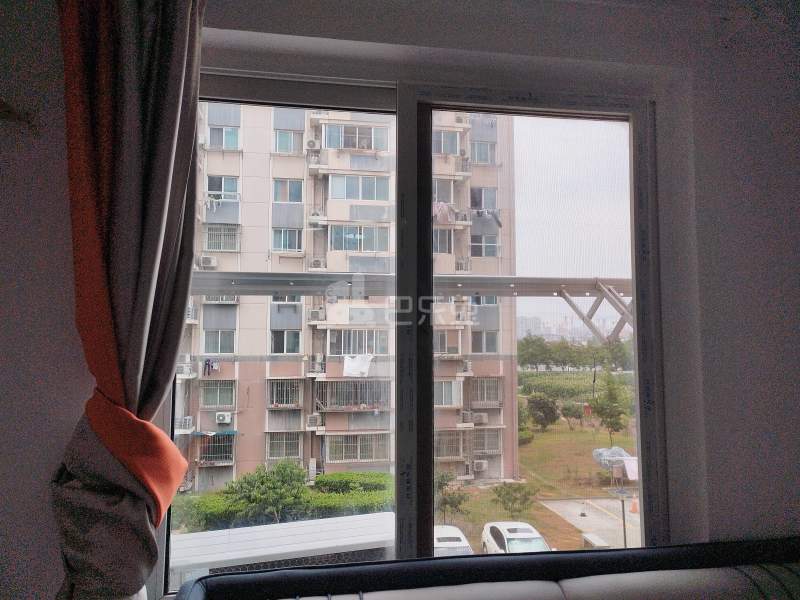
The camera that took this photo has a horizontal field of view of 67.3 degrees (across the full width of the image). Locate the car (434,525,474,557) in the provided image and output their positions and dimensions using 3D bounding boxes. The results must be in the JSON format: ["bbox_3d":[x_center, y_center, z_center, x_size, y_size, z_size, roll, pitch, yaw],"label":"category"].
[{"bbox_3d":[1.745,9.216,21.222,1.830,1.580,4.600,0,-4,-6],"label":"car"}]

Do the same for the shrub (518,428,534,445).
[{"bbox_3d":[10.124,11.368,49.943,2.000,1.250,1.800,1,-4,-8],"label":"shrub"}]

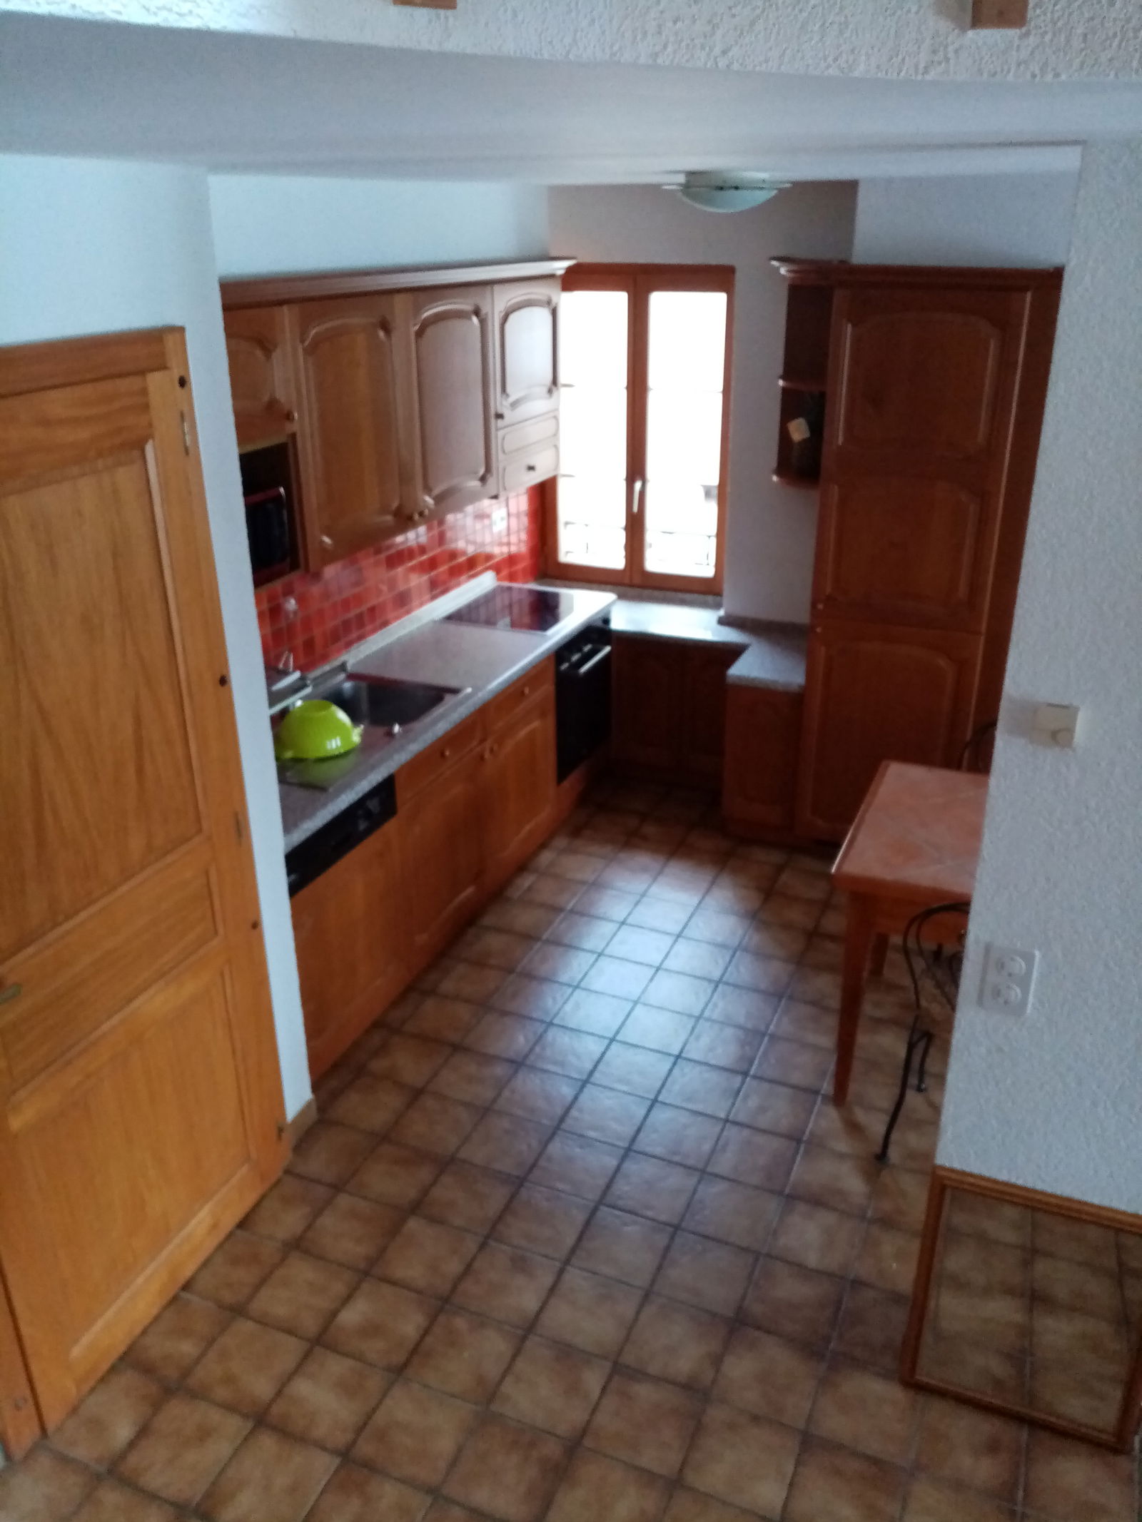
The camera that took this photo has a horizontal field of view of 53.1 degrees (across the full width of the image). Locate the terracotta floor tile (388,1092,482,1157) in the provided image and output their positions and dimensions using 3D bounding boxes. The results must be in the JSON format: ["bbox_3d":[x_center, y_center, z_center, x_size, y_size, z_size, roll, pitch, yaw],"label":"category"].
[{"bbox_3d":[-0.370,1.008,3.172,0.199,0.012,0.199,10,26,21],"label":"terracotta floor tile"}]

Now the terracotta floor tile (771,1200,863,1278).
[{"bbox_3d":[0.597,1.164,2.789,0.199,0.012,0.199,10,26,21],"label":"terracotta floor tile"}]

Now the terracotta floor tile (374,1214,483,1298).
[{"bbox_3d":[-0.352,1.224,2.828,0.197,0.010,0.197,9,26,22],"label":"terracotta floor tile"}]

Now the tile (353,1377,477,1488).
[{"bbox_3d":[-0.317,1.374,2.339,0.195,0.014,0.195,9,26,22],"label":"tile"}]

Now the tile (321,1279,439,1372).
[{"bbox_3d":[-0.428,1.273,2.589,0.200,0.010,0.200,9,25,22],"label":"tile"}]

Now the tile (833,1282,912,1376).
[{"bbox_3d":[0.706,1.275,2.556,0.200,0.010,0.200,9,25,22],"label":"tile"}]

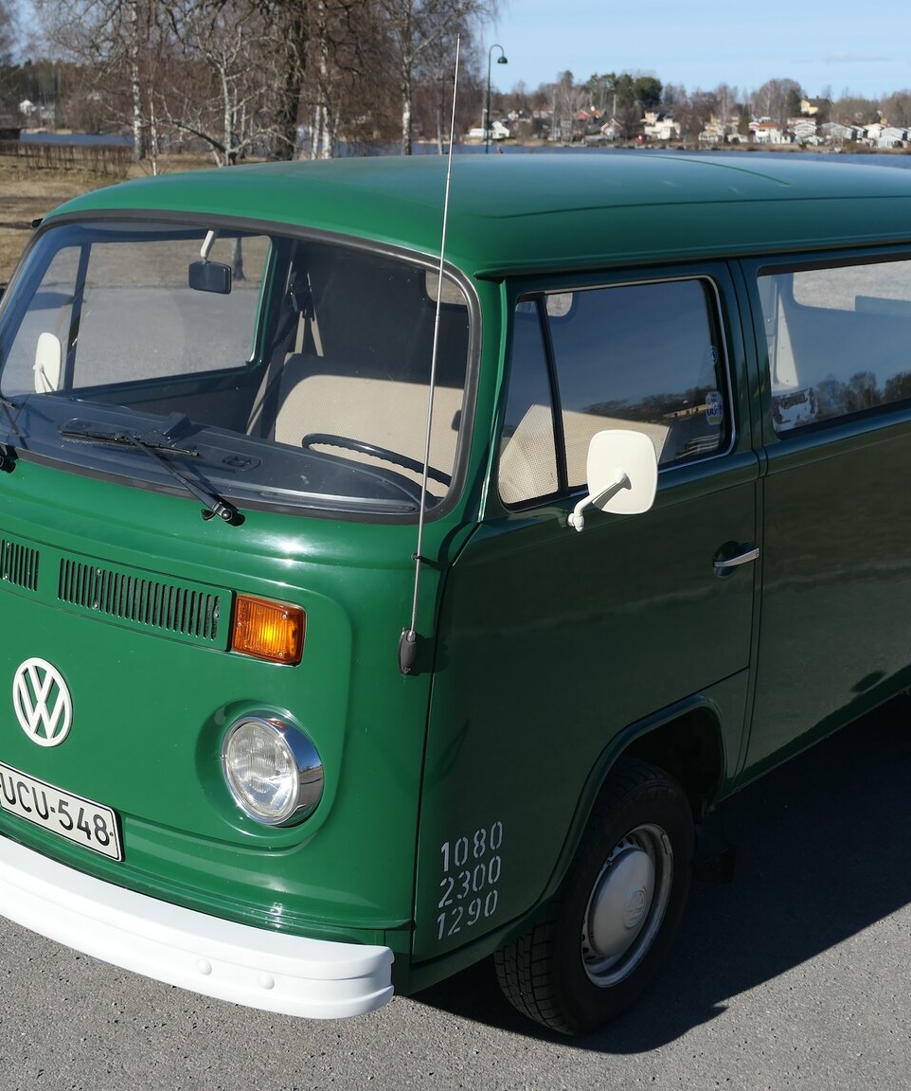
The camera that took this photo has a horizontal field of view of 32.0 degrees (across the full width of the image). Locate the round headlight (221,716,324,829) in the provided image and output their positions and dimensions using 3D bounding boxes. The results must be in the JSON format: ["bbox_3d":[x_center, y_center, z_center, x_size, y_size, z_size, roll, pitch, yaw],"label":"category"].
[{"bbox_3d":[-0.344,0.410,2.969,0.200,0.200,0.095,13,18,38],"label":"round headlight"}]

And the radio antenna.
[{"bbox_3d":[-0.039,-0.343,2.860,0.030,1.159,0.040,5,0,39],"label":"radio antenna"}]

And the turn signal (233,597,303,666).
[{"bbox_3d":[-0.332,0.149,2.904,0.157,0.107,0.045,10,16,29],"label":"turn signal"}]

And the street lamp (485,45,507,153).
[{"bbox_3d":[1.451,-14.892,55.671,0.740,5.017,0.360,-5,16,-24],"label":"street lamp"}]

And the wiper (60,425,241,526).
[{"bbox_3d":[-0.628,-0.158,3.181,0.558,0.139,0.049,12,-7,34],"label":"wiper"}]

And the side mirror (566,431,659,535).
[{"bbox_3d":[0.294,-0.122,2.981,0.180,0.210,0.105,9,16,28],"label":"side mirror"}]

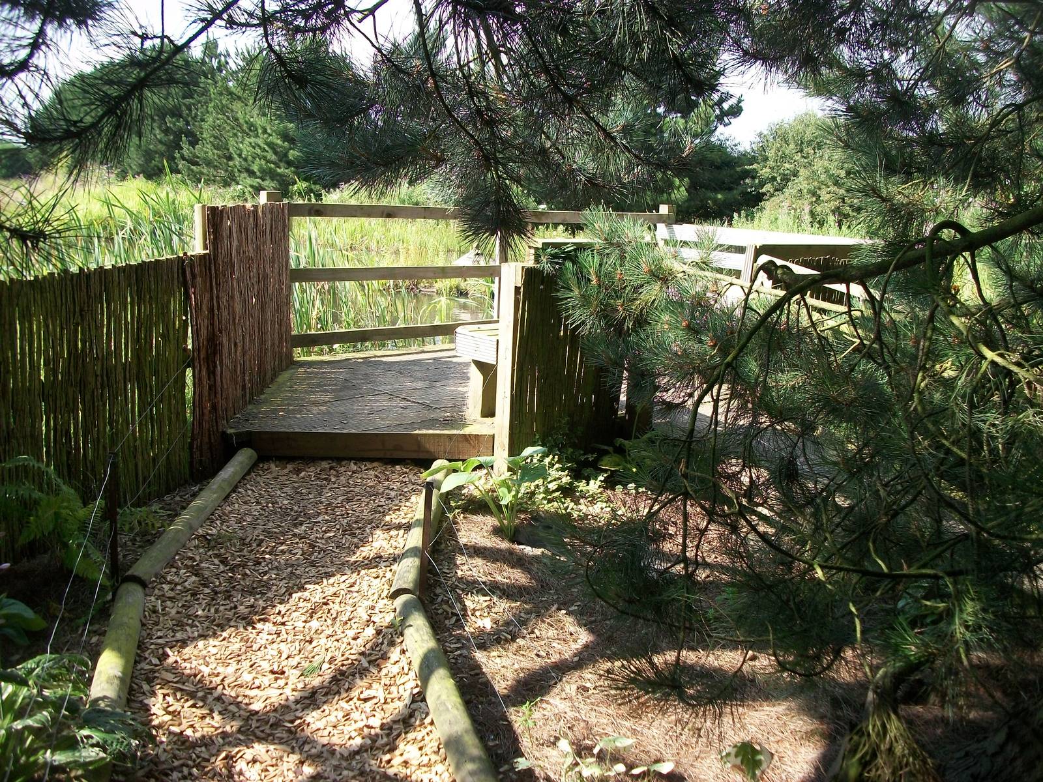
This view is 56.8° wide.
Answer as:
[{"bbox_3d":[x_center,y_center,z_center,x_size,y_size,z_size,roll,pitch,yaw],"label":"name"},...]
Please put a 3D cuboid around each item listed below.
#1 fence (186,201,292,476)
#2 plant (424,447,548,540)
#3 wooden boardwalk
[{"bbox_3d":[-1.590,-0.441,5.637,0.180,1.260,2.450,1,10,-4],"label":"fence"},{"bbox_3d":[-0.134,0.382,3.849,0.480,0.320,0.420,1,10,0],"label":"plant"},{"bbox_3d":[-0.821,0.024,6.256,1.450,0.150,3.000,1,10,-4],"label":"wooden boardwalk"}]

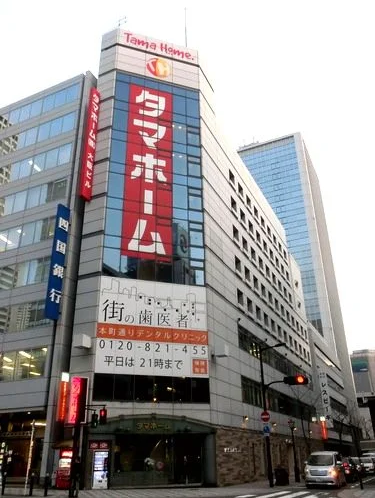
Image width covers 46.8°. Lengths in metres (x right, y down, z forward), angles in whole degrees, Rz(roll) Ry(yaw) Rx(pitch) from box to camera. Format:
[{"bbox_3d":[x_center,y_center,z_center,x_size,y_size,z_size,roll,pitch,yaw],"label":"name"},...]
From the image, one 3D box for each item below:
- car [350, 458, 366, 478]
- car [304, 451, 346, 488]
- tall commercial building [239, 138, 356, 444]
[{"bbox_3d":[13.710,17.853,35.720,1.700,1.500,4.300,-12,-28,23],"label":"car"},{"bbox_3d":[7.851,12.454,24.536,1.700,1.680,4.200,-12,-28,22],"label":"car"},{"bbox_3d":[32.625,15.700,143.361,30.000,97.000,38.000,-12,-28,22],"label":"tall commercial building"}]

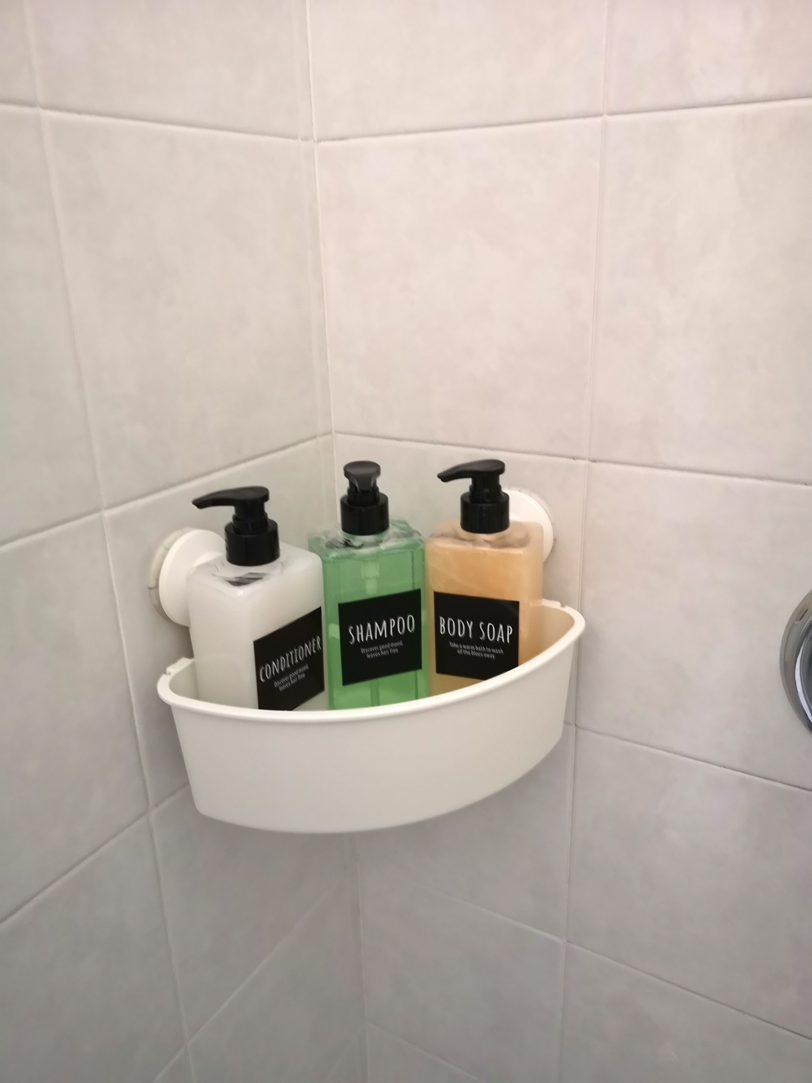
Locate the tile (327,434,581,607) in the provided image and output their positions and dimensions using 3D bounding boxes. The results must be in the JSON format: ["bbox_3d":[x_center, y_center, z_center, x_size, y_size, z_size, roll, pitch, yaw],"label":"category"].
[{"bbox_3d":[0.036,0.025,0.641,0.201,0.201,0.010,10,23,29],"label":"tile"}]

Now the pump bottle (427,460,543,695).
[{"bbox_3d":[0.053,0.042,0.562,0.063,0.197,0.064,5,21,19],"label":"pump bottle"}]

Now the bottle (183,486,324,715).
[{"bbox_3d":[-0.090,0.061,0.521,0.064,0.197,0.063,14,25,36],"label":"bottle"}]

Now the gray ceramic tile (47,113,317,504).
[{"bbox_3d":[-0.125,-0.144,0.523,0.010,0.201,0.201,10,23,29],"label":"gray ceramic tile"}]

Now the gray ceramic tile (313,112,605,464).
[{"bbox_3d":[0.031,-0.166,0.572,0.201,0.201,0.010,10,23,29],"label":"gray ceramic tile"}]

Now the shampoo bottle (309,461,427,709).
[{"bbox_3d":[-0.025,0.043,0.565,0.063,0.197,0.064,-9,21,-18],"label":"shampoo bottle"}]

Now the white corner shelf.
[{"bbox_3d":[-0.019,0.097,0.578,0.280,0.096,0.212,-6,20,-13],"label":"white corner shelf"}]

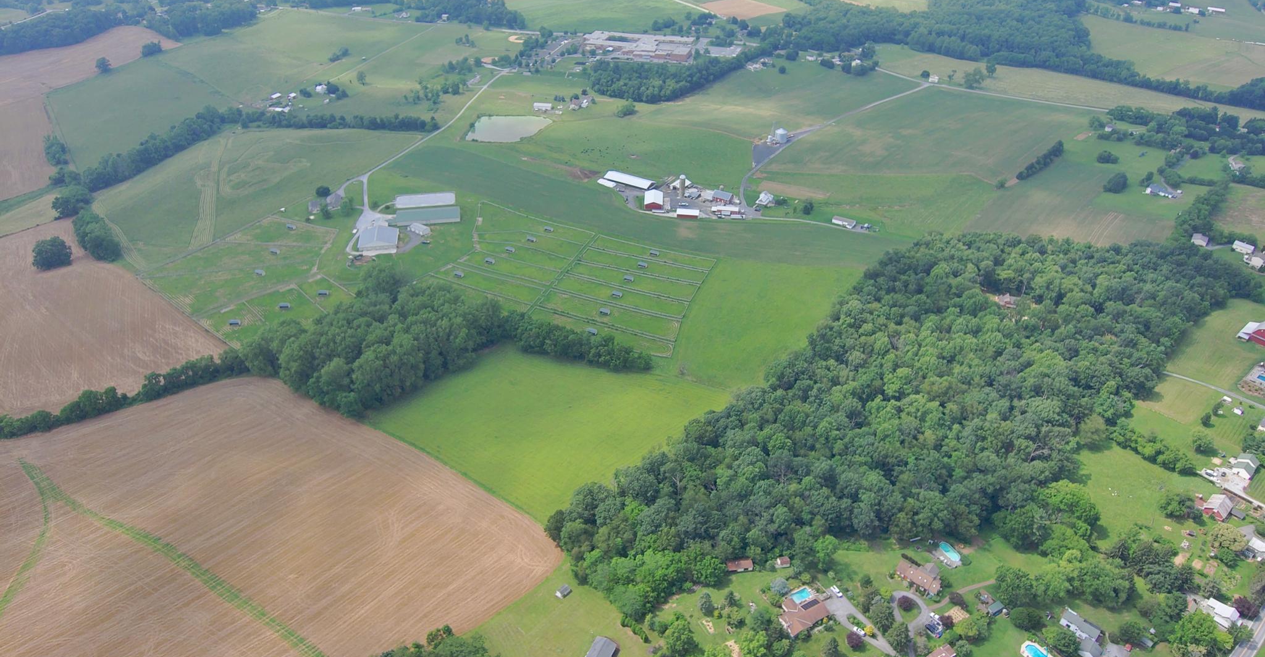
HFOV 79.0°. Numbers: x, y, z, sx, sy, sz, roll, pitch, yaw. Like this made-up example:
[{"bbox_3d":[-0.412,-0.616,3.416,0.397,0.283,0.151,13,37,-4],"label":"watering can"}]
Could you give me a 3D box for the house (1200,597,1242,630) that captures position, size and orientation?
[{"bbox_3d":[252.340,122.320,327.870,8.760,7.200,11.480,-25,42,-32],"label":"house"}]

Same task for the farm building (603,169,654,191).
[{"bbox_3d":[-1.530,-137.160,710.980,48.000,6.200,16.730,21,40,28],"label":"farm building"}]

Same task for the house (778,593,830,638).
[{"bbox_3d":[73.110,122.410,329.900,20.680,5.800,13.790,-18,38,-24],"label":"house"}]

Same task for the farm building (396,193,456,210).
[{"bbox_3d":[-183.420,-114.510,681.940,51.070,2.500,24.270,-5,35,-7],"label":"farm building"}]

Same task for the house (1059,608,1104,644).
[{"bbox_3d":[189.540,125.650,324.010,7.640,6.400,13.540,-25,41,-31],"label":"house"}]

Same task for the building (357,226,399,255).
[{"bbox_3d":[-202.850,-71.110,613.890,30.010,7.500,30.850,-5,35,-7],"label":"building"}]

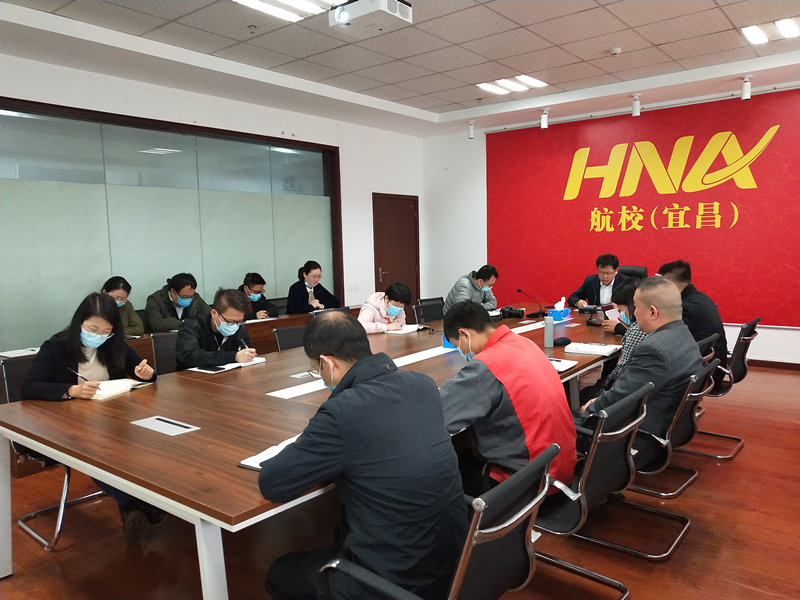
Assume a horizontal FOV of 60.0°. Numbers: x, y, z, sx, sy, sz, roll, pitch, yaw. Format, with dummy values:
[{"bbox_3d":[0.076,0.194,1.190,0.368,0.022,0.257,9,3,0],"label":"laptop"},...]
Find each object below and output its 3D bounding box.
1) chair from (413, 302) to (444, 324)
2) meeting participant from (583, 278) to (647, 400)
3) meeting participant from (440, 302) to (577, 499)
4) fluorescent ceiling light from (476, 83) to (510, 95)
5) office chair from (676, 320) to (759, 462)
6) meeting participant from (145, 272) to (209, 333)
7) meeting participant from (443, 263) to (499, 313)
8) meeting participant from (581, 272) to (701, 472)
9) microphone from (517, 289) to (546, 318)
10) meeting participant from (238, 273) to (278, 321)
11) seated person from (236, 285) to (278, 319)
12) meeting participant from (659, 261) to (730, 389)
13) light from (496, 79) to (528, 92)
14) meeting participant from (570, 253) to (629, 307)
[{"bbox_3d":[0.443,0.476,5.718,0.580,0.880,0.540,2,6,40],"label":"chair"},{"bbox_3d":[1.326,0.461,3.989,0.680,1.150,0.470,3,6,43],"label":"meeting participant"},{"bbox_3d":[0.370,0.590,2.709,0.680,1.160,0.530,2,6,40],"label":"meeting participant"},{"bbox_3d":[0.978,-2.186,7.218,0.140,0.050,0.600,2,6,37],"label":"fluorescent ceiling light"},{"bbox_3d":[1.980,0.540,4.620,0.610,0.870,0.560,2,5,39],"label":"office chair"},{"bbox_3d":[-1.680,0.400,5.420,0.580,1.200,0.740,-5,5,-44],"label":"meeting participant"},{"bbox_3d":[0.708,0.286,6.130,0.700,1.180,0.550,2,6,40],"label":"meeting participant"},{"bbox_3d":[1.060,0.495,3.320,0.760,1.220,0.540,1,5,35],"label":"meeting participant"},{"bbox_3d":[1.053,0.030,5.500,0.240,0.230,0.120,-2,4,-14],"label":"microphone"},{"bbox_3d":[-1.270,0.350,6.100,0.720,1.180,0.540,2,5,44],"label":"meeting participant"},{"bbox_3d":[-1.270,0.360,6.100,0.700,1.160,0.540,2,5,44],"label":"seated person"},{"bbox_3d":[1.893,0.353,4.759,0.700,1.220,0.530,2,6,40],"label":"meeting participant"},{"bbox_3d":[1.112,-2.124,6.850,0.130,0.060,0.540,2,5,39],"label":"light"},{"bbox_3d":[1.780,0.210,6.100,0.580,1.250,0.720,1,5,35],"label":"meeting participant"}]

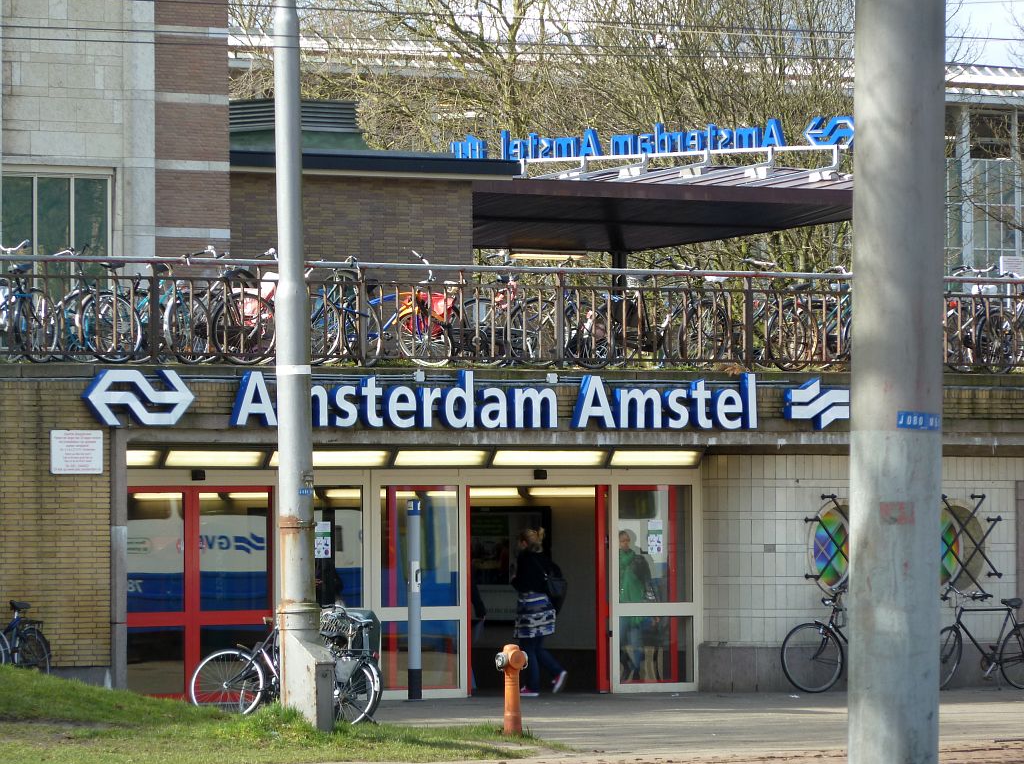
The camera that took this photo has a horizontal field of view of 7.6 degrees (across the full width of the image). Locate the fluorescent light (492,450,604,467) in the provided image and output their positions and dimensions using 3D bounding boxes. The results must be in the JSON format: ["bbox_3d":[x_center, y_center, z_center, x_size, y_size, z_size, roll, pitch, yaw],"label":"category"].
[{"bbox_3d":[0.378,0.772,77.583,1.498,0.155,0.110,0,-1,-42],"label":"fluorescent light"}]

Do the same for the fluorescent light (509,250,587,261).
[{"bbox_3d":[0.582,-2.076,126.000,1.550,0.150,0.180,1,-1,-42],"label":"fluorescent light"}]

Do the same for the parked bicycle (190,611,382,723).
[{"bbox_3d":[-2.067,2.635,70.500,1.769,1.070,0.580,3,-1,0],"label":"parked bicycle"}]

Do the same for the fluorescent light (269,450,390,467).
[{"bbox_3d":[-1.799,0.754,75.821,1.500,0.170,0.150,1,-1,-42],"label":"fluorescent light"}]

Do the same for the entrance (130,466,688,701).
[{"bbox_3d":[-0.925,1.998,76.437,7.736,2.302,0.400,0,-1,-42],"label":"entrance"}]

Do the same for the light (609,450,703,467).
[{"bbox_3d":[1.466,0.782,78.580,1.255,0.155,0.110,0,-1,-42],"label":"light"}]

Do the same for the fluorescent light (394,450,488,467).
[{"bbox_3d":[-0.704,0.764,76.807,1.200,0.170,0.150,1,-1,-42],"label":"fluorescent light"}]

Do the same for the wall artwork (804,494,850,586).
[{"bbox_3d":[3.505,1.708,79.400,1.080,1.080,0.220,1,-1,-40],"label":"wall artwork"}]

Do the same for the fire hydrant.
[{"bbox_3d":[0.000,2.721,68.000,0.270,0.810,0.200,0,-1,-22],"label":"fire hydrant"}]

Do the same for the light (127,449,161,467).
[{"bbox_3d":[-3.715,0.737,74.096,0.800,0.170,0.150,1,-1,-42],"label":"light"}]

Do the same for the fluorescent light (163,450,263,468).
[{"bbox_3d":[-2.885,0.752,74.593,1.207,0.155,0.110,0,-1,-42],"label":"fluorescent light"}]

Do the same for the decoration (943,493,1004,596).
[{"bbox_3d":[4.690,1.732,80.976,1.080,1.100,0.220,0,-1,-42],"label":"decoration"}]

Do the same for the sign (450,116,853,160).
[{"bbox_3d":[2.412,-4.292,136.137,0.220,0.560,10.453,0,-1,-42],"label":"sign"}]

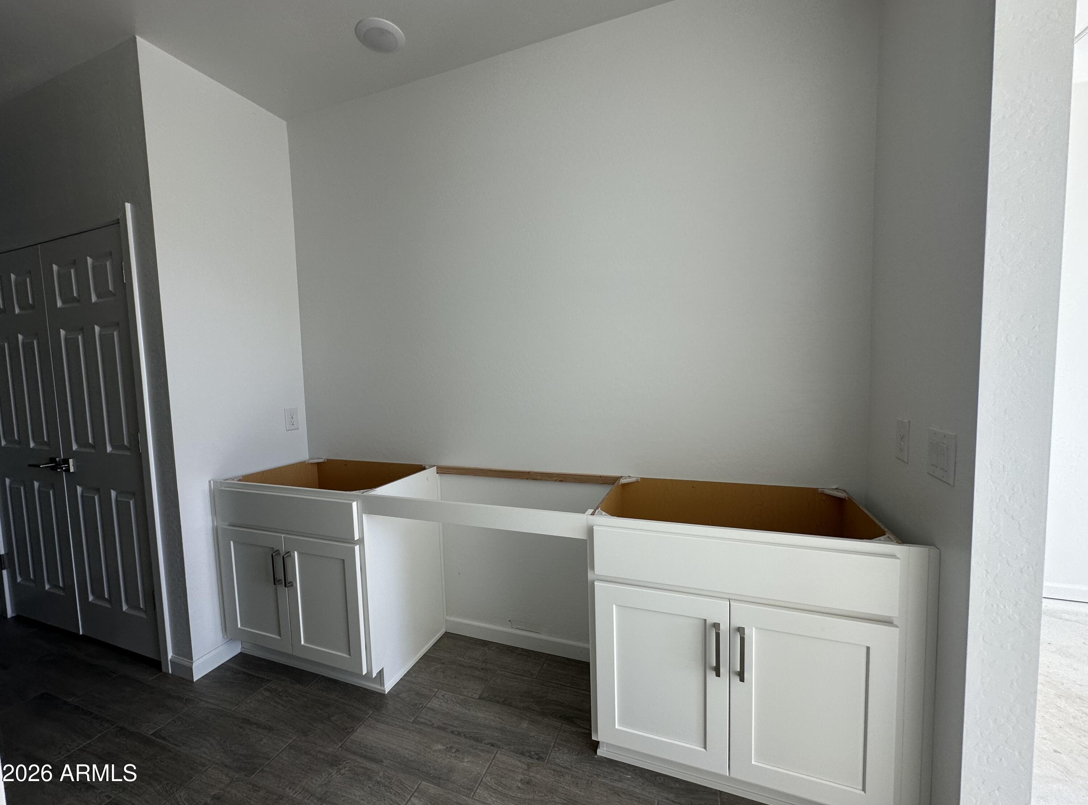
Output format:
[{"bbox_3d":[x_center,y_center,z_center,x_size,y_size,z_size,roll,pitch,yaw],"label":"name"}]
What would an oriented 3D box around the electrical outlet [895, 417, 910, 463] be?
[{"bbox_3d":[1.074,0.114,1.321,0.010,0.123,0.079,0,4,21],"label":"electrical outlet"}]

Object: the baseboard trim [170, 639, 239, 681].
[{"bbox_3d":[-1.625,1.209,2.119,0.171,0.092,0.218,0,4,21],"label":"baseboard trim"}]

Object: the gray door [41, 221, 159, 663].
[{"bbox_3d":[-2.145,0.219,2.152,0.679,2.026,0.040,0,4,21],"label":"gray door"}]

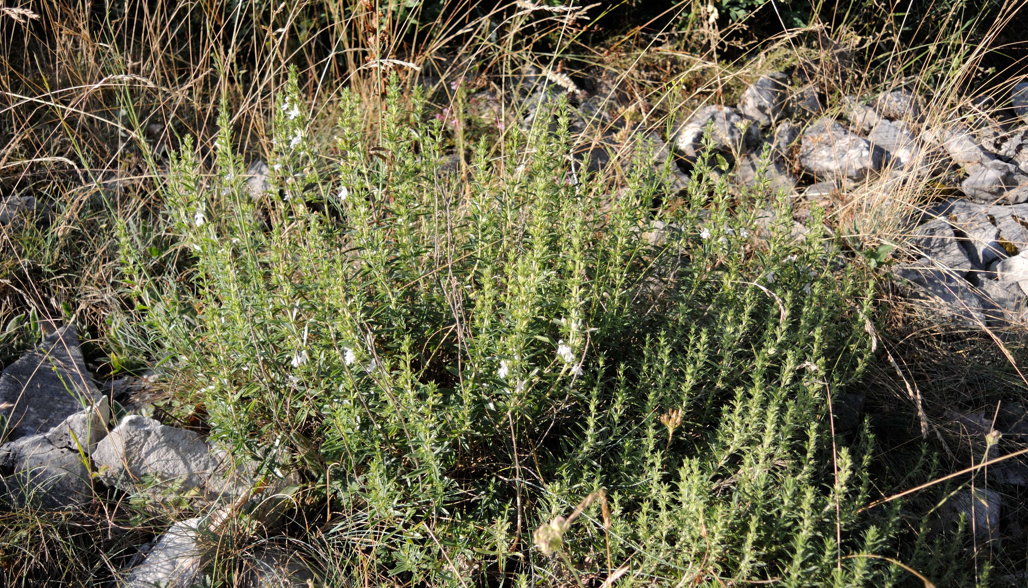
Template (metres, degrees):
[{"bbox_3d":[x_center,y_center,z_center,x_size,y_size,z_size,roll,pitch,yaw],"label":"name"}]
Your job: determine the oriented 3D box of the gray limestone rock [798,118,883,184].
[{"bbox_3d":[0.695,-0.303,1.770,0.175,0.120,0.145,9,26,20],"label":"gray limestone rock"}]

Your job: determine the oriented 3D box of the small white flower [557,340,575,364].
[{"bbox_3d":[0.051,0.057,0.820,0.017,0.021,0.015,9,25,19],"label":"small white flower"}]

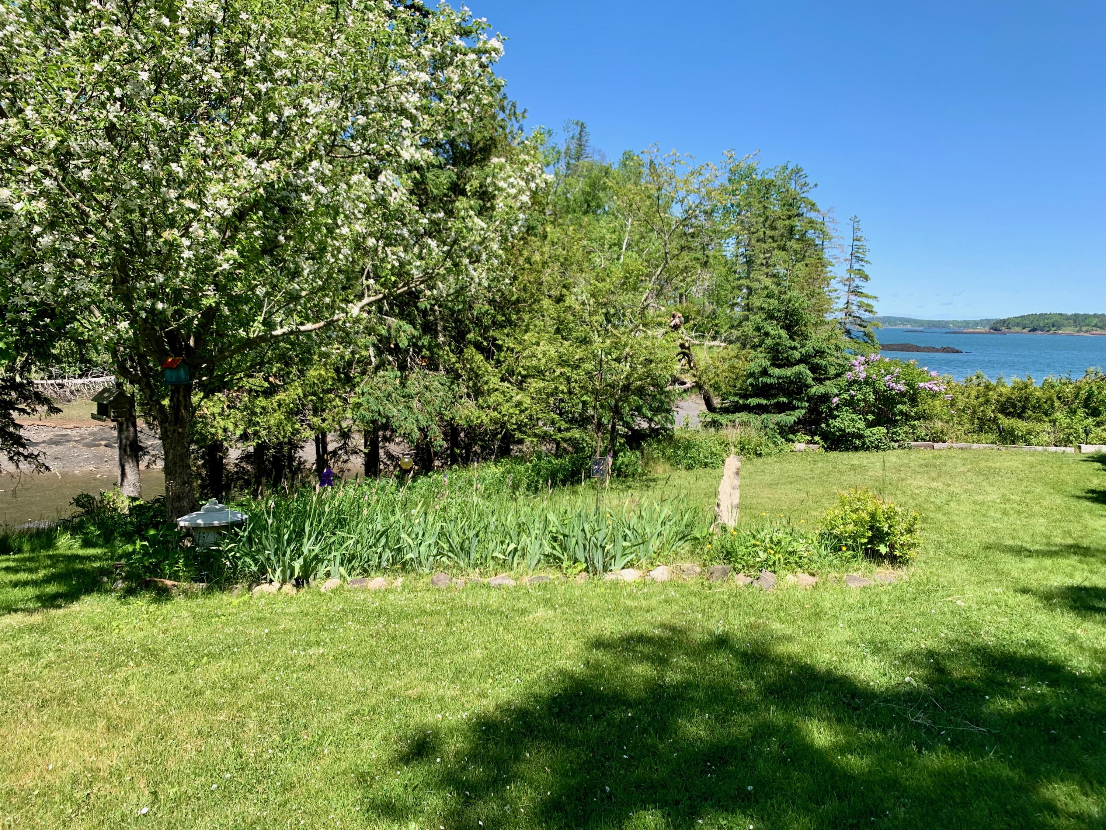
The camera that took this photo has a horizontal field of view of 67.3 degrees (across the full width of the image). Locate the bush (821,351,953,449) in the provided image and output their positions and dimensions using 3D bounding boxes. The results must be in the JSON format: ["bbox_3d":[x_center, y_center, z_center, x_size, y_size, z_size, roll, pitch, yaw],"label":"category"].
[{"bbox_3d":[5.178,-0.245,12.949,2.047,1.405,1.800,0,6,0],"label":"bush"}]

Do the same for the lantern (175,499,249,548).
[{"bbox_3d":[-2.456,0.839,5.976,0.510,0.474,0.490,-1,6,-6],"label":"lantern"}]

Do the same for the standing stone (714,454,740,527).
[{"bbox_3d":[1.474,0.660,7.012,0.226,0.649,0.150,0,6,0],"label":"standing stone"}]

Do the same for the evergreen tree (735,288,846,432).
[{"bbox_3d":[4.003,-0.937,14.182,1.939,2.567,2.000,0,6,0],"label":"evergreen tree"}]

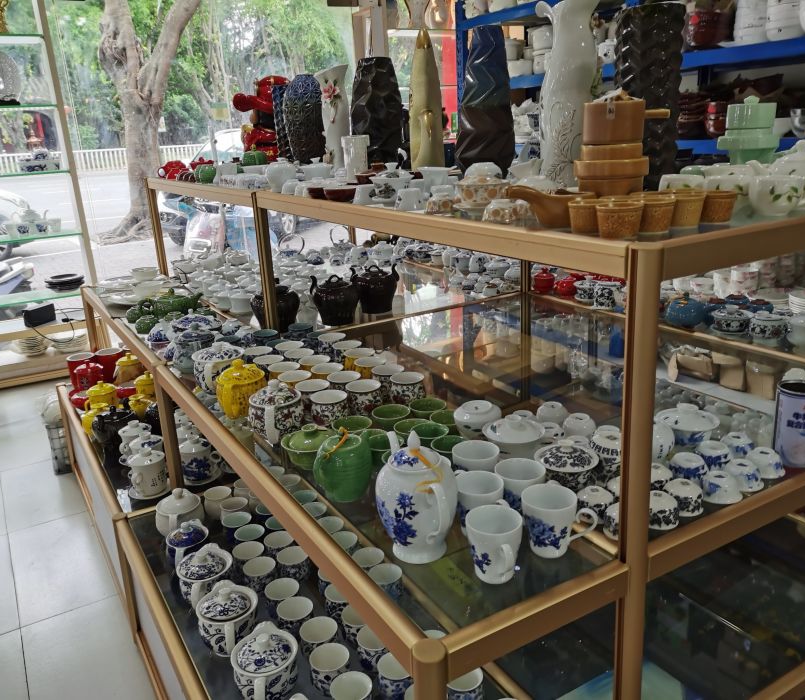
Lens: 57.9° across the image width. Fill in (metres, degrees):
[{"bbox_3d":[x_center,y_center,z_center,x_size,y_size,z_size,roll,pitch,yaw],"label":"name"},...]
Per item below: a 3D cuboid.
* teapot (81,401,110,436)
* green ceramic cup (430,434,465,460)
[{"bbox_3d":[-0.999,0.233,2.385,0.099,0.110,0.116,7,20,29],"label":"teapot"},{"bbox_3d":[0.079,0.179,1.222,0.065,0.043,0.065,-3,17,1],"label":"green ceramic cup"}]

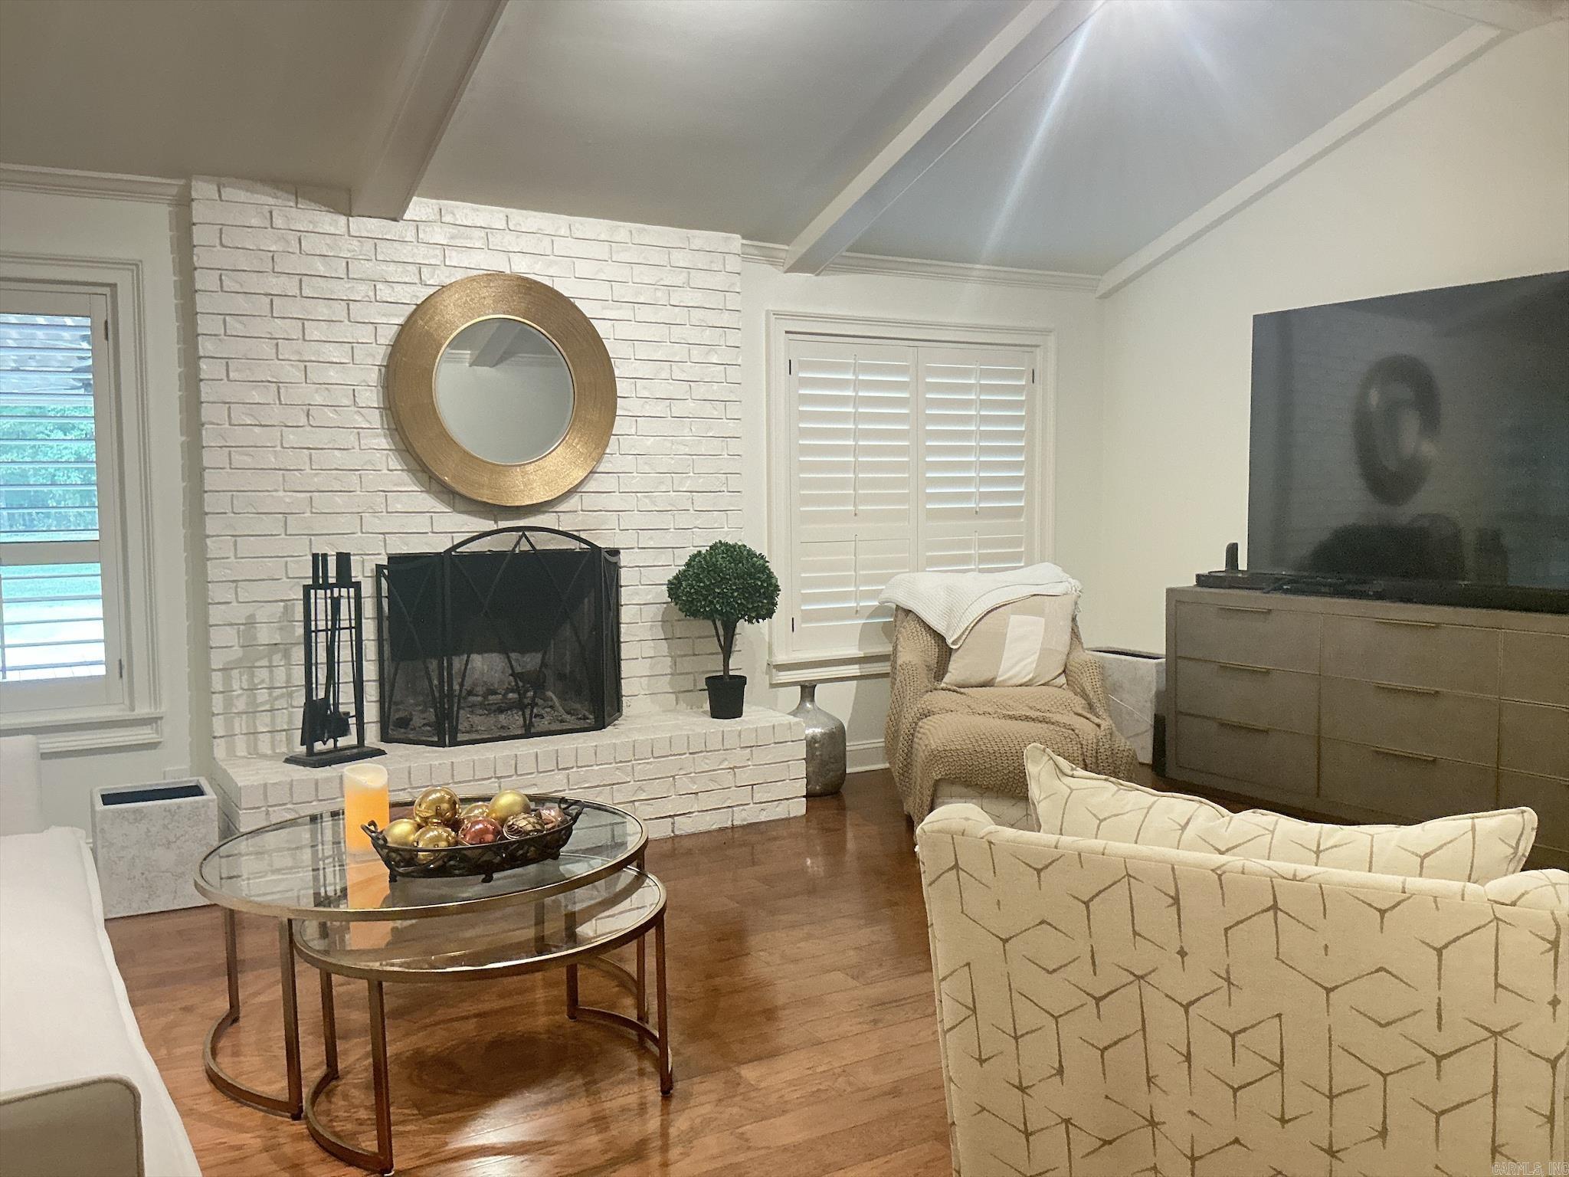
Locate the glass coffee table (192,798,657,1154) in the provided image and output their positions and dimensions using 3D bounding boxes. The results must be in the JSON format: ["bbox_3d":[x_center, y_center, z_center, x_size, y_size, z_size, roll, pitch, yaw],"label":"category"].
[{"bbox_3d":[-0.859,0.843,3.107,1.050,0.454,1.050,-3,4,-35],"label":"glass coffee table"}]

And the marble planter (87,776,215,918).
[{"bbox_3d":[-2.052,0.840,4.151,0.342,0.352,0.285,-3,5,-31],"label":"marble planter"}]

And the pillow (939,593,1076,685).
[{"bbox_3d":[0.964,0.240,5.470,0.510,0.460,0.160,6,-15,13],"label":"pillow"}]

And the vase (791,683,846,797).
[{"bbox_3d":[0.111,0.661,5.617,0.335,0.475,0.335,0,4,0],"label":"vase"}]

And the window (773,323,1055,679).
[{"bbox_3d":[0.661,-0.441,6.131,1.680,1.665,0.100,-3,5,-31],"label":"window"}]

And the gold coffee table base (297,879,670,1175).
[{"bbox_3d":[-0.645,0.887,2.764,0.785,0.405,0.785,-3,4,-35],"label":"gold coffee table base"}]

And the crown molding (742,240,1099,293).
[{"bbox_3d":[0.724,-1.531,6.077,2.140,0.090,0.075,-3,4,-30],"label":"crown molding"}]

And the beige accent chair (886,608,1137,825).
[{"bbox_3d":[0.865,0.484,5.030,0.800,0.880,0.860,-1,4,0],"label":"beige accent chair"}]

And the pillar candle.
[{"bbox_3d":[-0.989,0.520,2.998,0.103,0.205,0.103,-3,4,-30],"label":"pillar candle"}]

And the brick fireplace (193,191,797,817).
[{"bbox_3d":[-0.995,-0.253,4.812,2.145,2.425,0.610,-3,5,-31],"label":"brick fireplace"}]

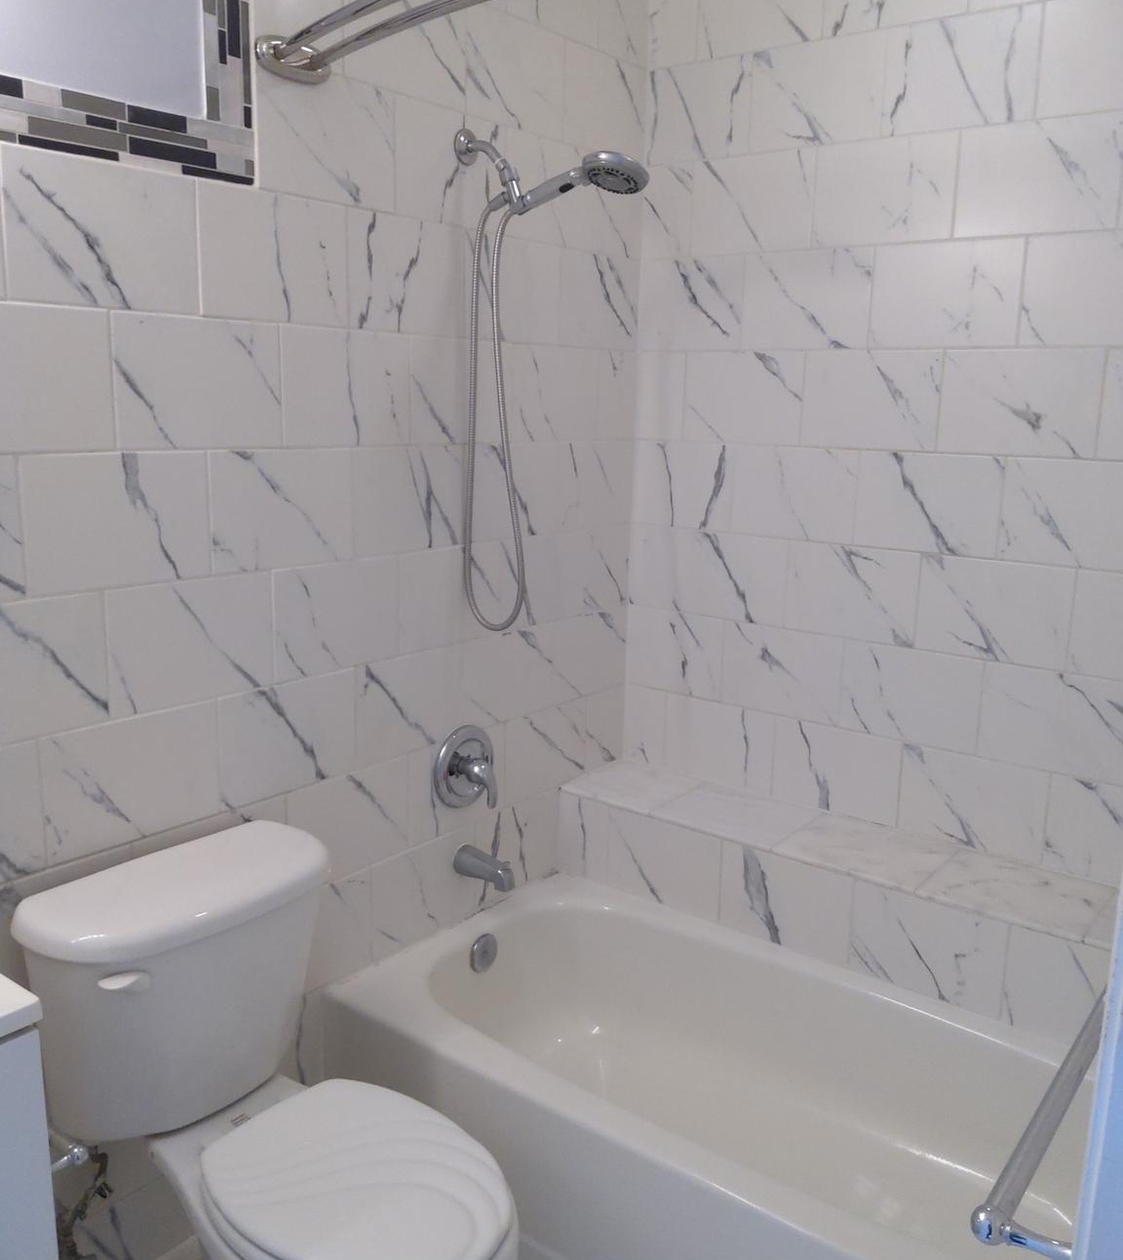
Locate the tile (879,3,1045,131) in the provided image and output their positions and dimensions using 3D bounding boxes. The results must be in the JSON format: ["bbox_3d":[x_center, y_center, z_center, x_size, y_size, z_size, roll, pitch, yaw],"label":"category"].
[{"bbox_3d":[0.765,-1.067,2.158,0.299,0.203,0.010,10,15,37],"label":"tile"}]

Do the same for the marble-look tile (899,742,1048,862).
[{"bbox_3d":[0.857,0.364,2.354,0.299,0.203,0.010,10,15,37],"label":"marble-look tile"}]

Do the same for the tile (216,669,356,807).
[{"bbox_3d":[-0.484,0.191,1.997,0.010,0.201,0.299,10,15,37],"label":"tile"}]

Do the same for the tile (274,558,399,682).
[{"bbox_3d":[-0.413,-0.027,2.076,0.010,0.204,0.302,10,15,37],"label":"tile"}]

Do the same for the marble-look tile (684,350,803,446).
[{"bbox_3d":[0.407,-0.524,2.527,0.299,0.202,0.010,10,15,37],"label":"marble-look tile"}]

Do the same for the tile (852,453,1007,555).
[{"bbox_3d":[0.749,-0.261,2.303,0.299,0.202,0.010,10,15,37],"label":"tile"}]

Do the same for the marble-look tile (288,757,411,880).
[{"bbox_3d":[-0.409,0.374,2.169,0.010,0.203,0.301,10,15,37],"label":"marble-look tile"}]

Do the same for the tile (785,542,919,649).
[{"bbox_3d":[0.626,-0.083,2.428,0.299,0.201,0.010,10,15,37],"label":"tile"}]

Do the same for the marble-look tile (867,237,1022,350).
[{"bbox_3d":[0.760,-0.662,2.225,0.300,0.200,0.010,10,15,37],"label":"marble-look tile"}]

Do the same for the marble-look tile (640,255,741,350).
[{"bbox_3d":[0.297,-0.745,2.574,0.269,0.202,0.010,10,15,37],"label":"marble-look tile"}]

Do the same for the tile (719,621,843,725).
[{"bbox_3d":[0.501,0.095,2.561,0.299,0.201,0.010,10,15,37],"label":"tile"}]

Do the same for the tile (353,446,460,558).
[{"bbox_3d":[-0.295,-0.256,2.178,0.010,0.204,0.302,10,15,37],"label":"tile"}]

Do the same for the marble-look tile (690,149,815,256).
[{"bbox_3d":[0.413,-0.924,2.448,0.299,0.202,0.010,10,15,37],"label":"marble-look tile"}]

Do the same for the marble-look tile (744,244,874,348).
[{"bbox_3d":[0.526,-0.706,2.417,0.299,0.203,0.010,10,15,37],"label":"marble-look tile"}]

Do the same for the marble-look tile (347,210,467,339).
[{"bbox_3d":[-0.282,-0.657,2.092,0.010,0.203,0.301,10,15,37],"label":"marble-look tile"}]

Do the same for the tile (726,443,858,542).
[{"bbox_3d":[0.512,-0.302,2.478,0.299,0.201,0.010,10,15,37],"label":"tile"}]

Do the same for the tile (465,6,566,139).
[{"bbox_3d":[-0.088,-1.103,2.239,0.010,0.203,0.301,10,15,37],"label":"tile"}]

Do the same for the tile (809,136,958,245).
[{"bbox_3d":[0.650,-0.881,2.268,0.299,0.202,0.010,10,15,37],"label":"tile"}]

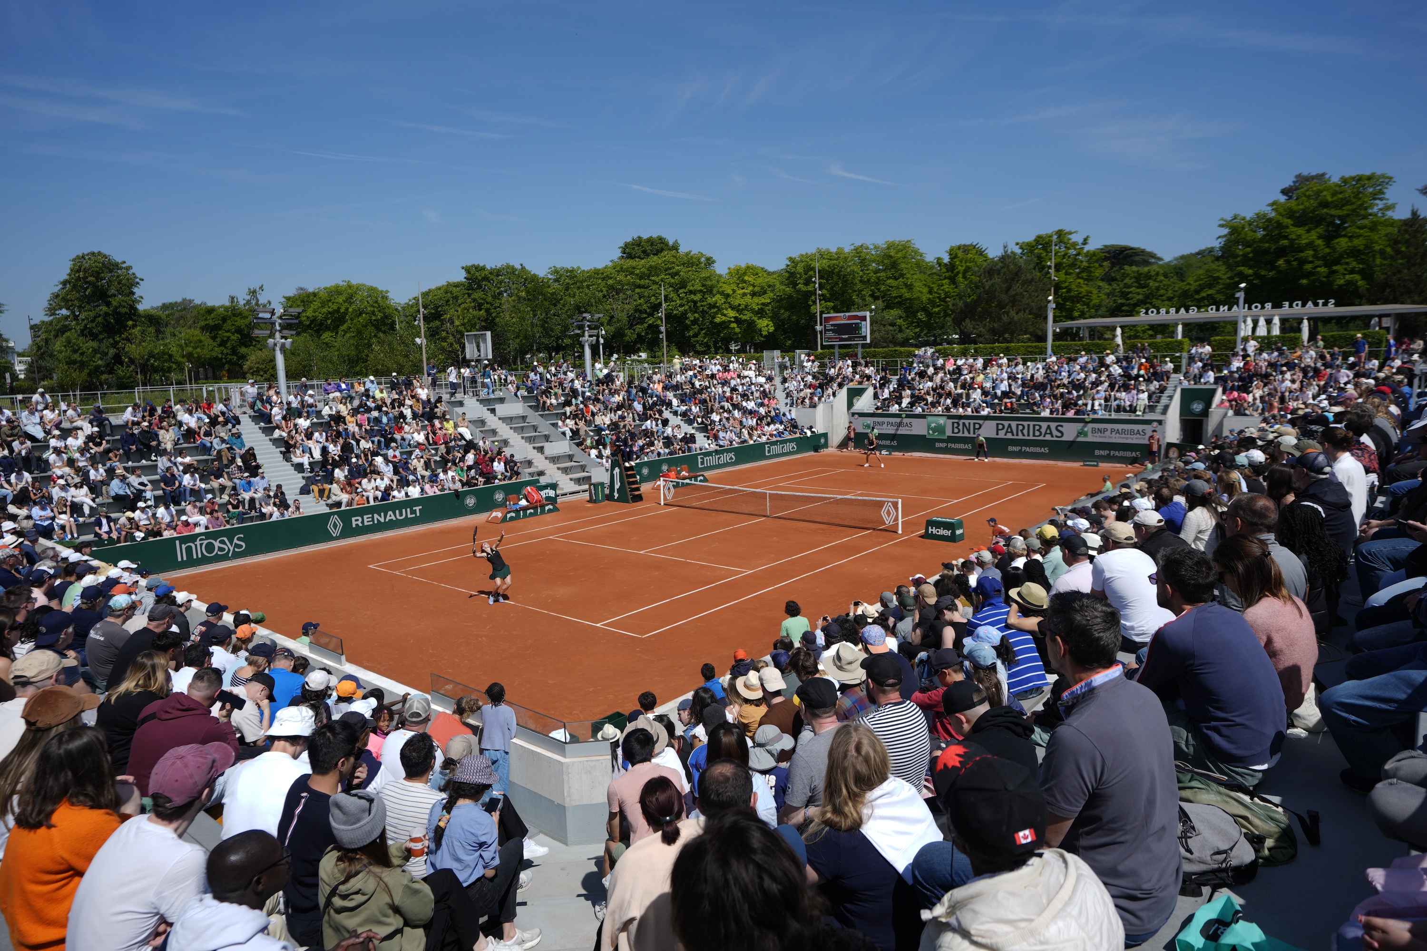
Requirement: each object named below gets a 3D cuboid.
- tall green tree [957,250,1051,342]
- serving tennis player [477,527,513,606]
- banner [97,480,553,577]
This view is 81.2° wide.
[{"bbox_3d":[25.209,-14.365,72.500,8.000,10.430,7.600,1,8,19],"label":"tall green tree"},{"bbox_3d":[-5.147,2.122,19.569,0.800,1.830,0.650,-5,9,-25],"label":"serving tennis player"},{"bbox_3d":[-11.951,1.508,28.292,0.200,1.060,15.800,5,10,40],"label":"banner"}]

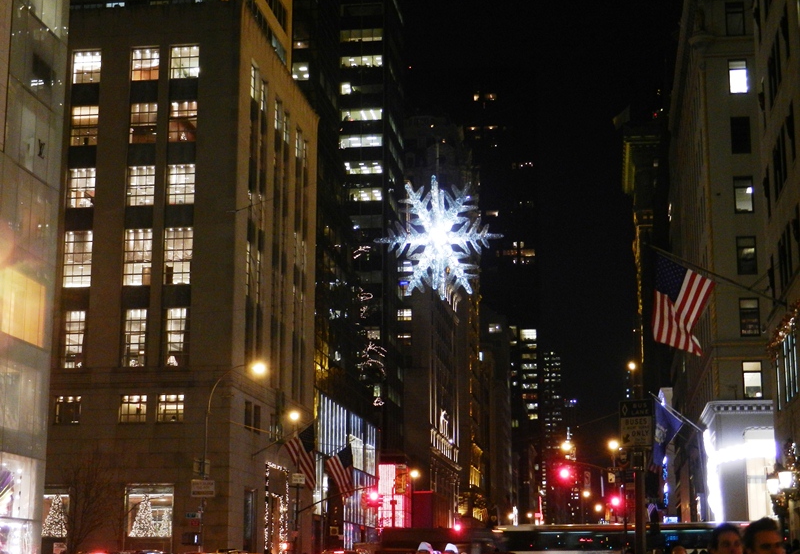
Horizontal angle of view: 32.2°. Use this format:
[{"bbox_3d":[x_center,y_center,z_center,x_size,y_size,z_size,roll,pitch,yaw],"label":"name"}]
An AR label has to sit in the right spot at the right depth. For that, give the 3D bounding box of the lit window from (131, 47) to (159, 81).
[{"bbox_3d":[-17.816,-14.938,97.039,2.070,2.520,0.300,-2,-12,8],"label":"lit window"}]

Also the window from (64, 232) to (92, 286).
[{"bbox_3d":[-22.029,-1.246,94.797,2.040,4.000,0.300,-2,-12,8],"label":"window"}]

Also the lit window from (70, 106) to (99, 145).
[{"bbox_3d":[-22.018,-10.569,96.762,2.040,2.940,0.300,-2,-12,8],"label":"lit window"}]

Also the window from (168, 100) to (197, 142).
[{"bbox_3d":[-14.997,-10.697,95.711,2.000,2.980,0.300,-2,-12,8],"label":"window"}]

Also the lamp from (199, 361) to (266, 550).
[{"bbox_3d":[-7.681,9.056,62.775,2.872,10.417,0.400,-2,-12,8],"label":"lamp"}]

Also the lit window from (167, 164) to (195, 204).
[{"bbox_3d":[-14.860,-6.272,94.020,1.960,2.880,0.250,-2,-12,8],"label":"lit window"}]

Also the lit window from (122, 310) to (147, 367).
[{"bbox_3d":[-17.786,4.064,93.025,1.570,3.960,0.300,-2,-12,8],"label":"lit window"}]

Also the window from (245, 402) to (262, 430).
[{"bbox_3d":[-10.217,9.769,95.727,0.250,1.773,4.437,-2,-12,8],"label":"window"}]

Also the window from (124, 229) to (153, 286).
[{"bbox_3d":[-17.661,-1.314,93.435,1.936,3.867,0.250,-2,-12,8],"label":"window"}]

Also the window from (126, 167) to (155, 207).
[{"bbox_3d":[-17.774,-6.266,95.203,1.940,2.900,0.300,-2,-12,8],"label":"window"}]

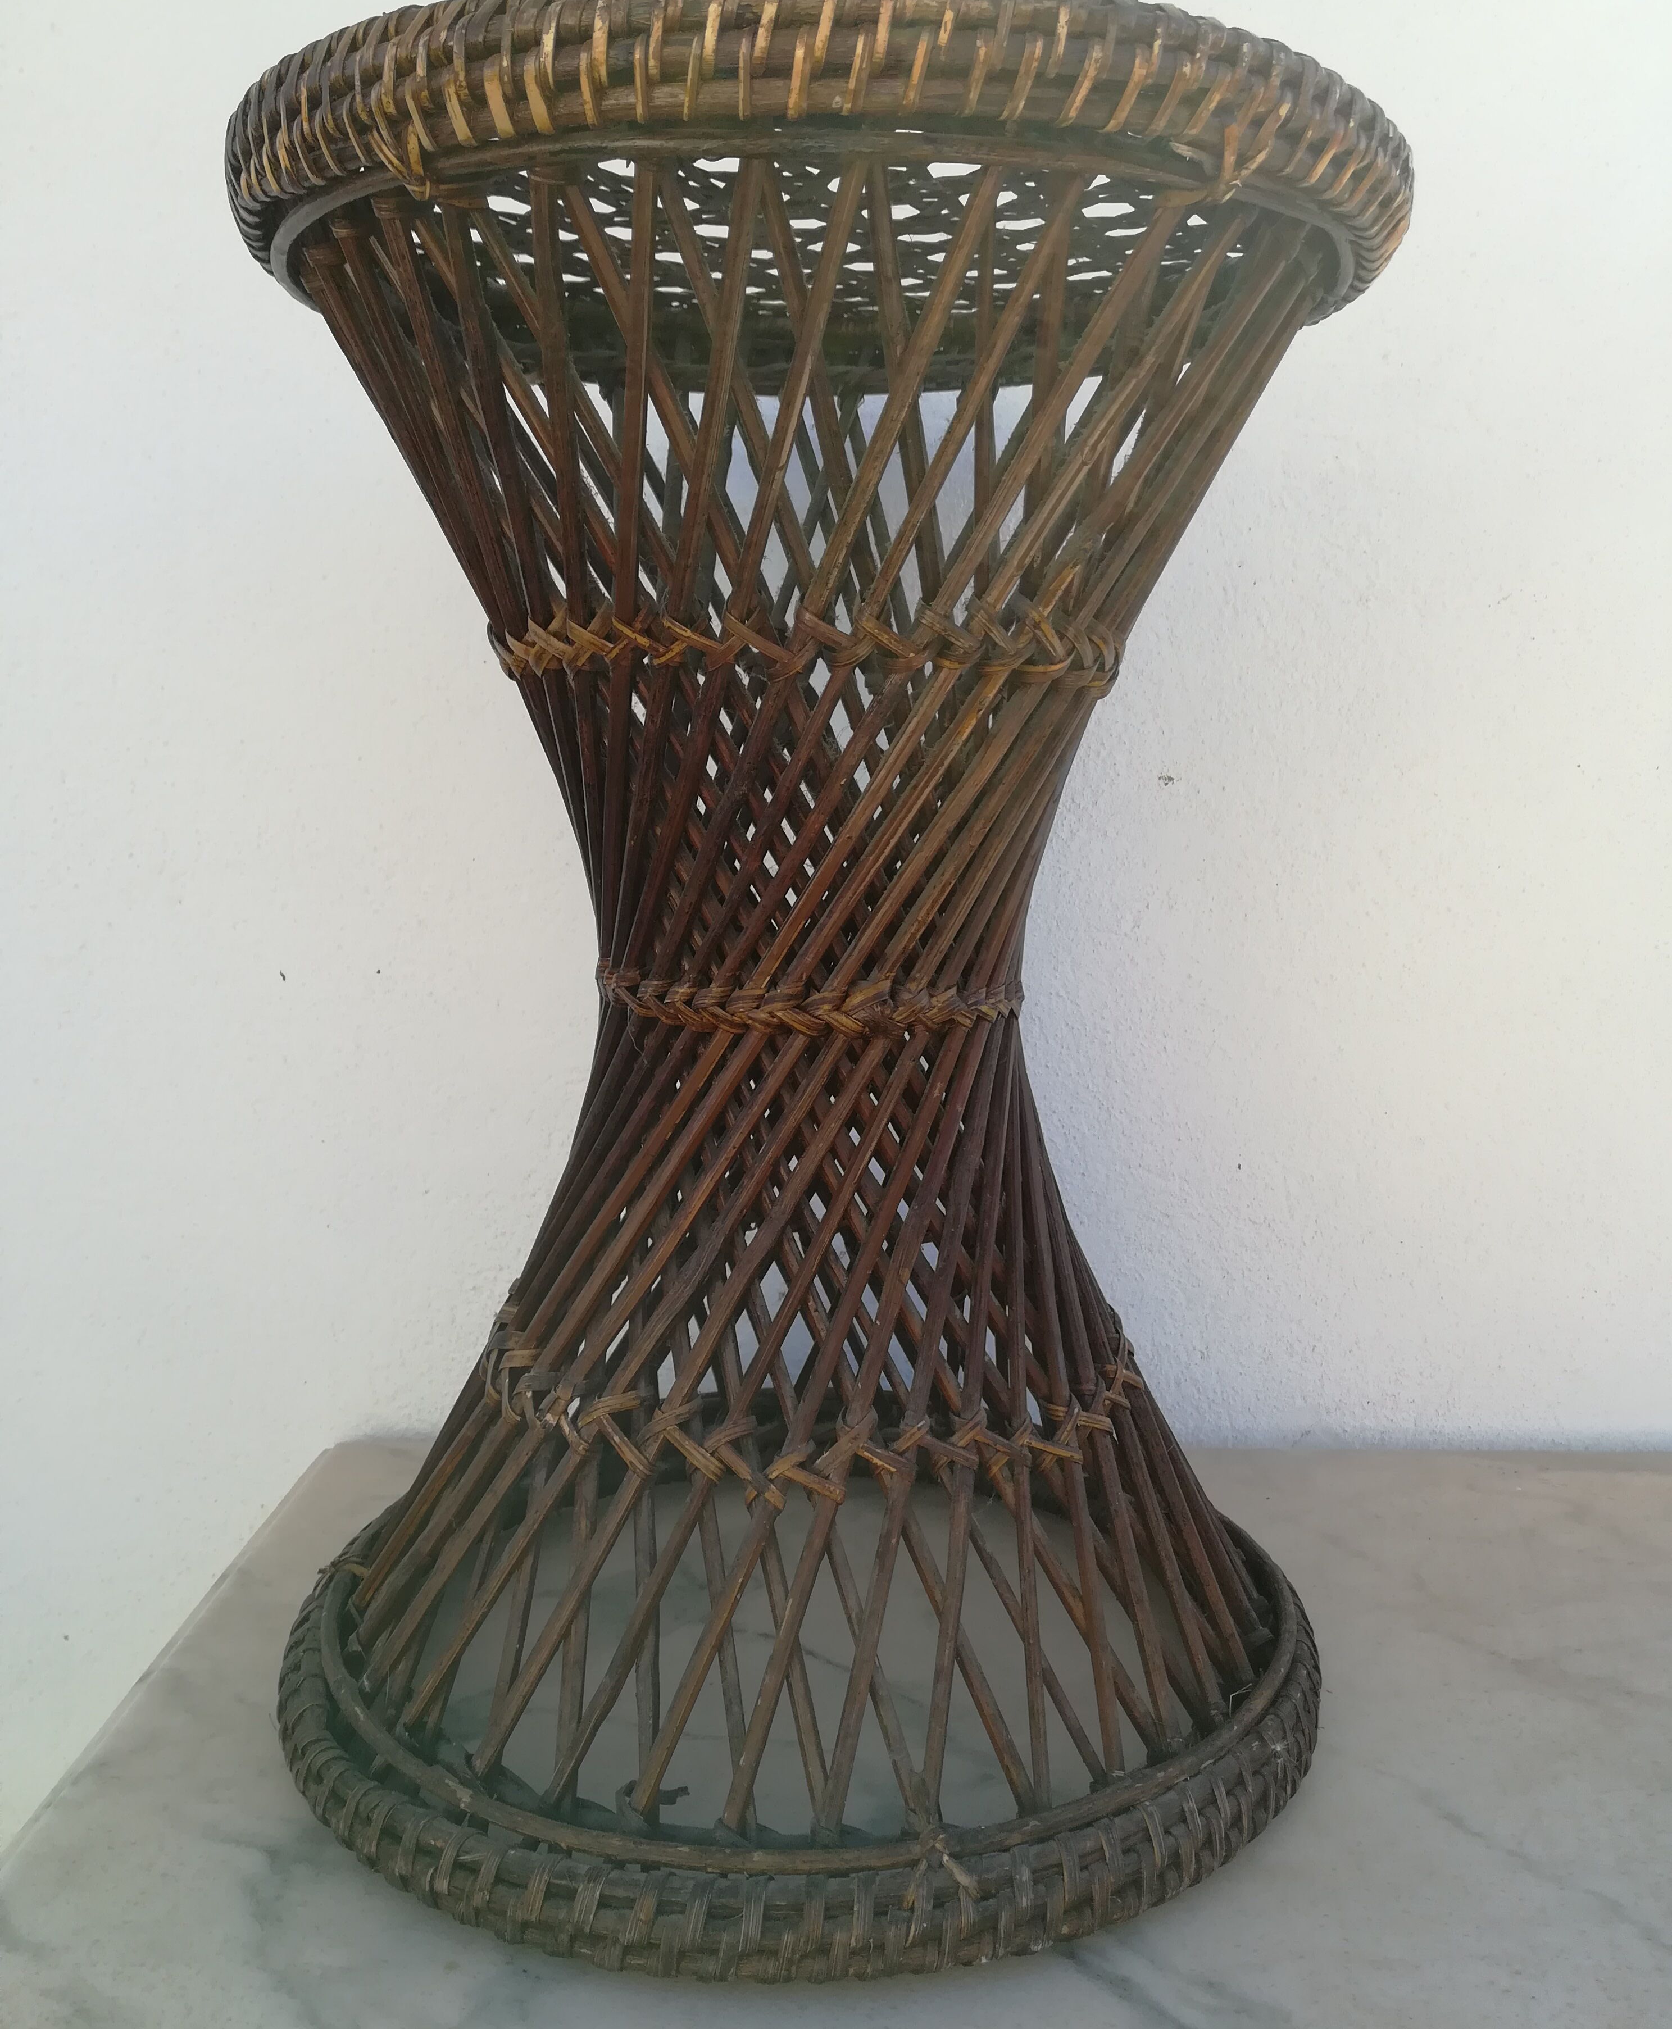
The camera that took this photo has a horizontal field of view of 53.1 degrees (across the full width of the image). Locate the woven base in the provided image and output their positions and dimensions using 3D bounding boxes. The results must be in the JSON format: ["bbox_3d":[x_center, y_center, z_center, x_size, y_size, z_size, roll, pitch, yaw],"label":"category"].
[{"bbox_3d":[-0.010,0.191,0.552,0.331,0.033,0.331,0,10,0],"label":"woven base"}]

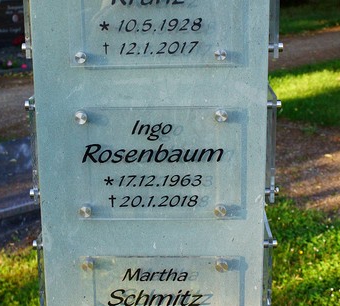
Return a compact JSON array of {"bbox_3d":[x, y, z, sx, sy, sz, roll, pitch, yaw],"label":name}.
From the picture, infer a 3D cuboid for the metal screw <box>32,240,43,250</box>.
[{"bbox_3d":[-0.187,0.131,1.105,0.022,0.014,0.014,0,15,1],"label":"metal screw"}]

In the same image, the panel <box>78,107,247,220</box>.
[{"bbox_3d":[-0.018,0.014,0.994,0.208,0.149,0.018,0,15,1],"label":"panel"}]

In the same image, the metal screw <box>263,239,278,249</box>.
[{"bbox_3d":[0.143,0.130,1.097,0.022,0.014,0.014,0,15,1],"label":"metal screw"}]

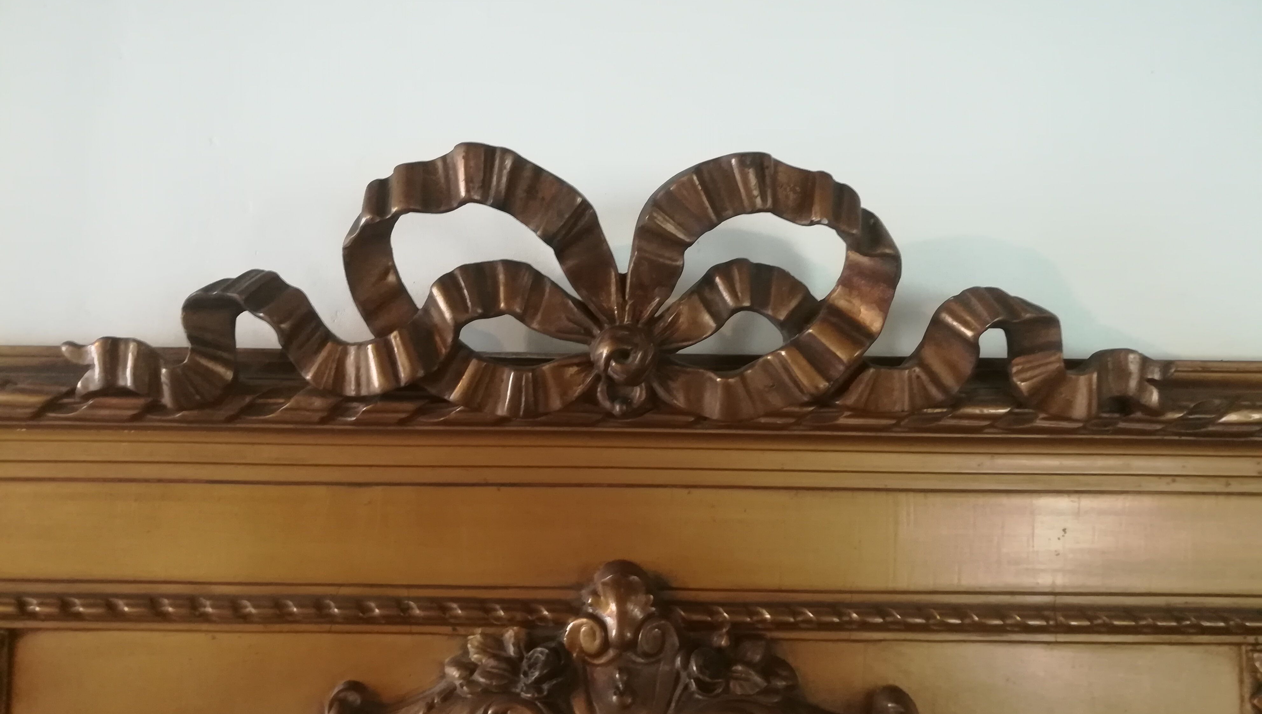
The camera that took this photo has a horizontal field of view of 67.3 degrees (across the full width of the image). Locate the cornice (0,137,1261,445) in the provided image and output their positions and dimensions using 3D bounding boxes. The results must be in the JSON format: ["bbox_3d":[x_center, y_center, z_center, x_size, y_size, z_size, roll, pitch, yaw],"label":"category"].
[{"bbox_3d":[-0.003,-0.056,0.850,1.190,0.252,0.100,0,-3,1],"label":"cornice"}]

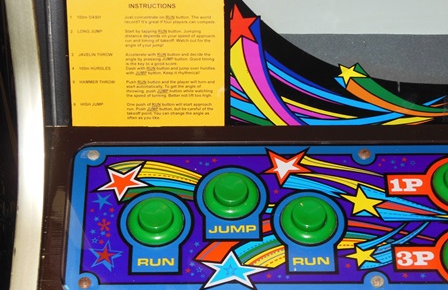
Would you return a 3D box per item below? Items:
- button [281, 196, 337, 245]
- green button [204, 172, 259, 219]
[{"bbox_3d":[0.051,0.043,0.590,0.034,0.010,0.034,1,53,0],"label":"button"},{"bbox_3d":[0.005,0.028,0.601,0.034,0.010,0.034,1,53,0],"label":"green button"}]

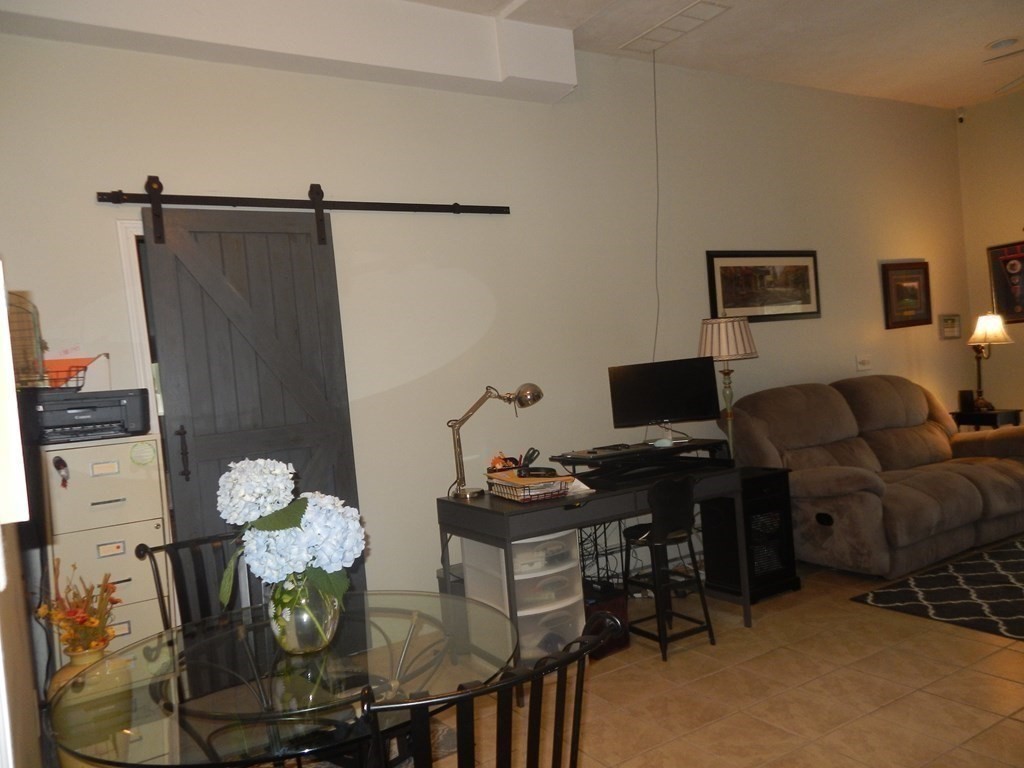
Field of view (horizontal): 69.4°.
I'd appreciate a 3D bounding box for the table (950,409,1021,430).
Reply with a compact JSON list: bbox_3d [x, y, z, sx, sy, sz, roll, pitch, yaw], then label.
[{"bbox_3d":[3.837,0.536,5.948,0.370,0.668,0.370,-6,2,-30],"label":"table"}]

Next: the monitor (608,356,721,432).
[{"bbox_3d":[0.763,0.044,3.701,0.545,0.312,0.060,-5,-3,-7],"label":"monitor"}]

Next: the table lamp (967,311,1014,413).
[{"bbox_3d":[3.808,-0.182,5.904,0.370,0.773,0.350,-6,2,-30],"label":"table lamp"}]

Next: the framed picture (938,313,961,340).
[{"bbox_3d":[3.640,-0.469,6.122,0.275,0.205,0.025,-6,2,-30],"label":"framed picture"}]

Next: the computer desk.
[{"bbox_3d":[0.411,0.846,3.480,1.310,0.760,0.600,-6,2,-30],"label":"computer desk"}]

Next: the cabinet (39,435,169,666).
[{"bbox_3d":[-1.510,0.799,2.808,0.358,1.211,0.500,-6,2,-30],"label":"cabinet"}]

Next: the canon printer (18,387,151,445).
[{"bbox_3d":[-1.578,0.124,2.719,0.430,0.155,0.330,-6,2,-30],"label":"canon printer"}]

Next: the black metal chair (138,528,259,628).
[{"bbox_3d":[-0.716,0.905,2.063,0.470,0.911,0.540,-6,2,-30],"label":"black metal chair"}]

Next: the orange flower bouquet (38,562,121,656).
[{"bbox_3d":[-1.307,0.680,2.235,0.210,0.285,0.190,-6,2,-30],"label":"orange flower bouquet"}]

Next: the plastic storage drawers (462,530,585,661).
[{"bbox_3d":[0.074,0.962,3.380,0.375,0.591,0.380,-6,2,-30],"label":"plastic storage drawers"}]

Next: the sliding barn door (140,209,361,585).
[{"bbox_3d":[-1.133,0.282,3.366,0.805,2.125,0.045,-6,2,-30],"label":"sliding barn door"}]

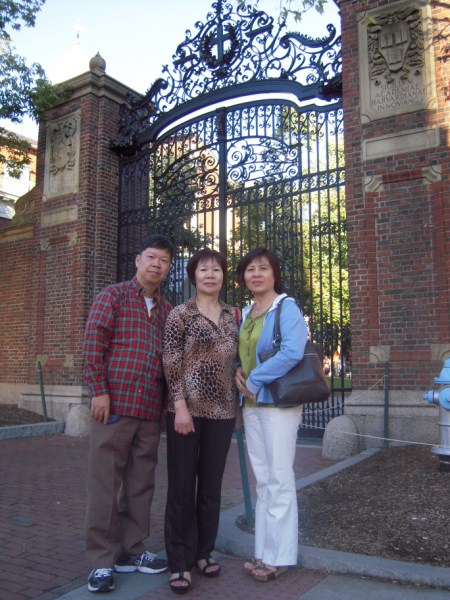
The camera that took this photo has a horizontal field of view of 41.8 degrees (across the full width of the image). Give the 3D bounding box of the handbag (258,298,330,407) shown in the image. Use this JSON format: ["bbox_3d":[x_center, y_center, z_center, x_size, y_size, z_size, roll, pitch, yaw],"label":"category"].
[{"bbox_3d":[0.335,0.259,2.902,0.340,0.520,0.150,4,-9,-25],"label":"handbag"}]

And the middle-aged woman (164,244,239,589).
[{"bbox_3d":[-0.115,0.519,2.886,0.440,1.570,0.360,2,-8,-12],"label":"middle-aged woman"}]

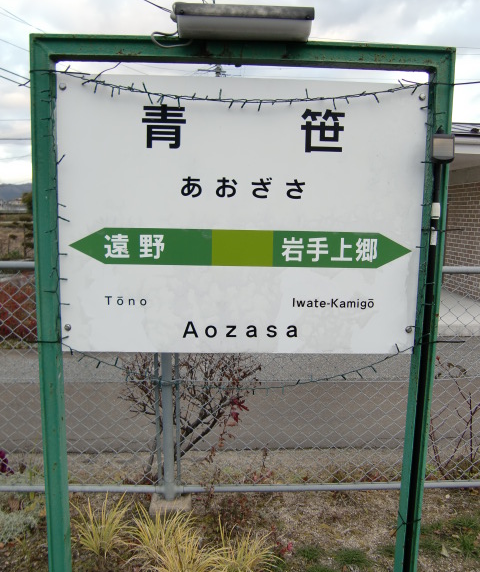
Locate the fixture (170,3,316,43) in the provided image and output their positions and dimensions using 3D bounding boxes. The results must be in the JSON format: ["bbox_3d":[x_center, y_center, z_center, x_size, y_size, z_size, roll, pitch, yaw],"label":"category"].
[{"bbox_3d":[0.009,-0.776,1.565,0.410,0.080,0.140,1,8,-3],"label":"fixture"}]

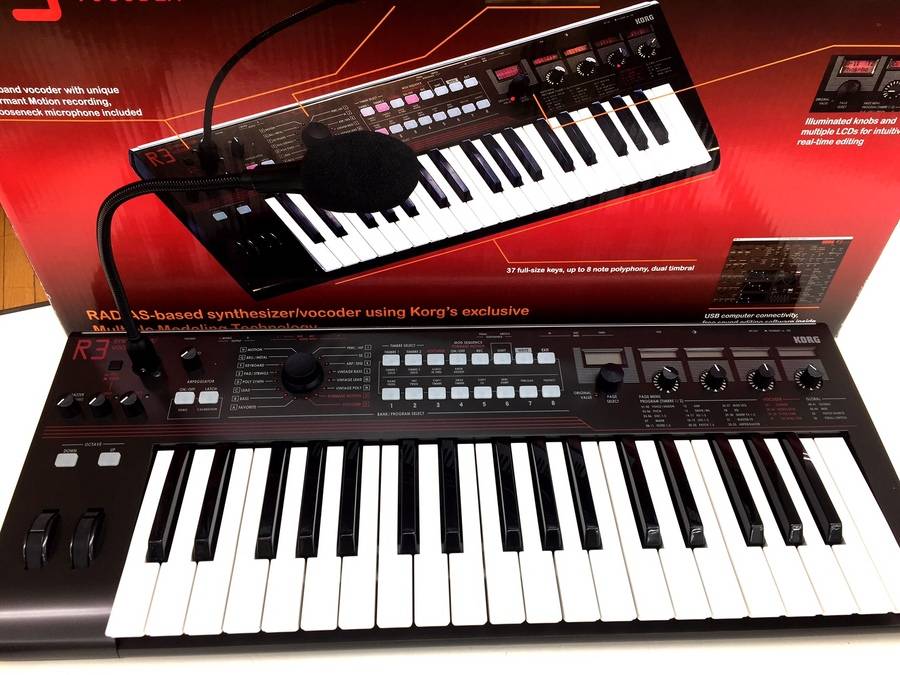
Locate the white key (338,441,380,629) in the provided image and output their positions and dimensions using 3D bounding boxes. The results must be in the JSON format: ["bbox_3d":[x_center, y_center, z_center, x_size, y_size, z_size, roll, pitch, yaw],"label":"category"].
[{"bbox_3d":[-0.060,0.136,0.520,0.022,0.014,0.141,-1,45,-2],"label":"white key"}]

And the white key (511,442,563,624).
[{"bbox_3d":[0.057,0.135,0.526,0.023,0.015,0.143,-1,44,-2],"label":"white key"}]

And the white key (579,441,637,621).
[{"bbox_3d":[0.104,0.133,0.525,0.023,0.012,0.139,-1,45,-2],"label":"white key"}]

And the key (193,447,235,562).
[{"bbox_3d":[-0.164,0.112,0.524,0.014,0.013,0.088,-1,45,-2],"label":"key"}]

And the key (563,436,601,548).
[{"bbox_3d":[0.095,0.108,0.535,0.014,0.013,0.090,-1,44,-2],"label":"key"}]

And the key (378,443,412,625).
[{"bbox_3d":[-0.037,0.135,0.521,0.022,0.014,0.141,-1,45,-2],"label":"key"}]

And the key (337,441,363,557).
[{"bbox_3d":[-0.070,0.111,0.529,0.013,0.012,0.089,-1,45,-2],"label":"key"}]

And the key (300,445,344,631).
[{"bbox_3d":[-0.084,0.136,0.519,0.022,0.014,0.141,-1,45,-2],"label":"key"}]

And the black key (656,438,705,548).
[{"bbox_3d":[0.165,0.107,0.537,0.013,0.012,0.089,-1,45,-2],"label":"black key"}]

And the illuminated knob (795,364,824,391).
[{"bbox_3d":[0.288,0.031,0.600,0.021,0.013,0.021,-1,49,-2],"label":"illuminated knob"}]

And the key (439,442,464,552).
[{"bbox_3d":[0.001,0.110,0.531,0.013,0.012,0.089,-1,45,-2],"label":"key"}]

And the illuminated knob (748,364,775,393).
[{"bbox_3d":[0.250,0.031,0.597,0.021,0.014,0.021,-1,51,-2],"label":"illuminated knob"}]

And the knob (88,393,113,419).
[{"bbox_3d":[-0.264,0.051,0.571,0.013,0.015,0.013,-1,49,-2],"label":"knob"}]

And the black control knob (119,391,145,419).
[{"bbox_3d":[-0.240,0.051,0.571,0.013,0.015,0.013,-1,49,-2],"label":"black control knob"}]

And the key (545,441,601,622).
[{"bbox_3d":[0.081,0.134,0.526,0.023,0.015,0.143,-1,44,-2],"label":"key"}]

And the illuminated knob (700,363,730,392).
[{"bbox_3d":[0.211,0.031,0.596,0.021,0.014,0.021,-1,51,-2],"label":"illuminated knob"}]

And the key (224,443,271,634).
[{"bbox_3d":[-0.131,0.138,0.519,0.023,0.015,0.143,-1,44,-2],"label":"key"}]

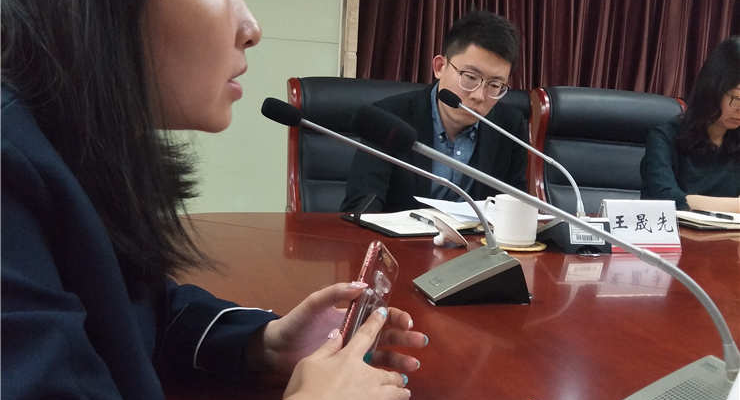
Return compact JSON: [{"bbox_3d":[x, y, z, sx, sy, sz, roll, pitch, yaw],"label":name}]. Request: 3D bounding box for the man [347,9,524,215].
[{"bbox_3d":[0.180,0.155,1.745,0.540,1.240,0.720,0,9,-13],"label":"man"}]

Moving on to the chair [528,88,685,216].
[{"bbox_3d":[0.881,0.233,1.957,0.700,1.070,0.700,-3,10,-29],"label":"chair"}]

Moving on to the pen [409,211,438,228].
[{"bbox_3d":[0.116,0.044,1.474,0.011,0.011,0.142,-1,10,-19],"label":"pen"}]

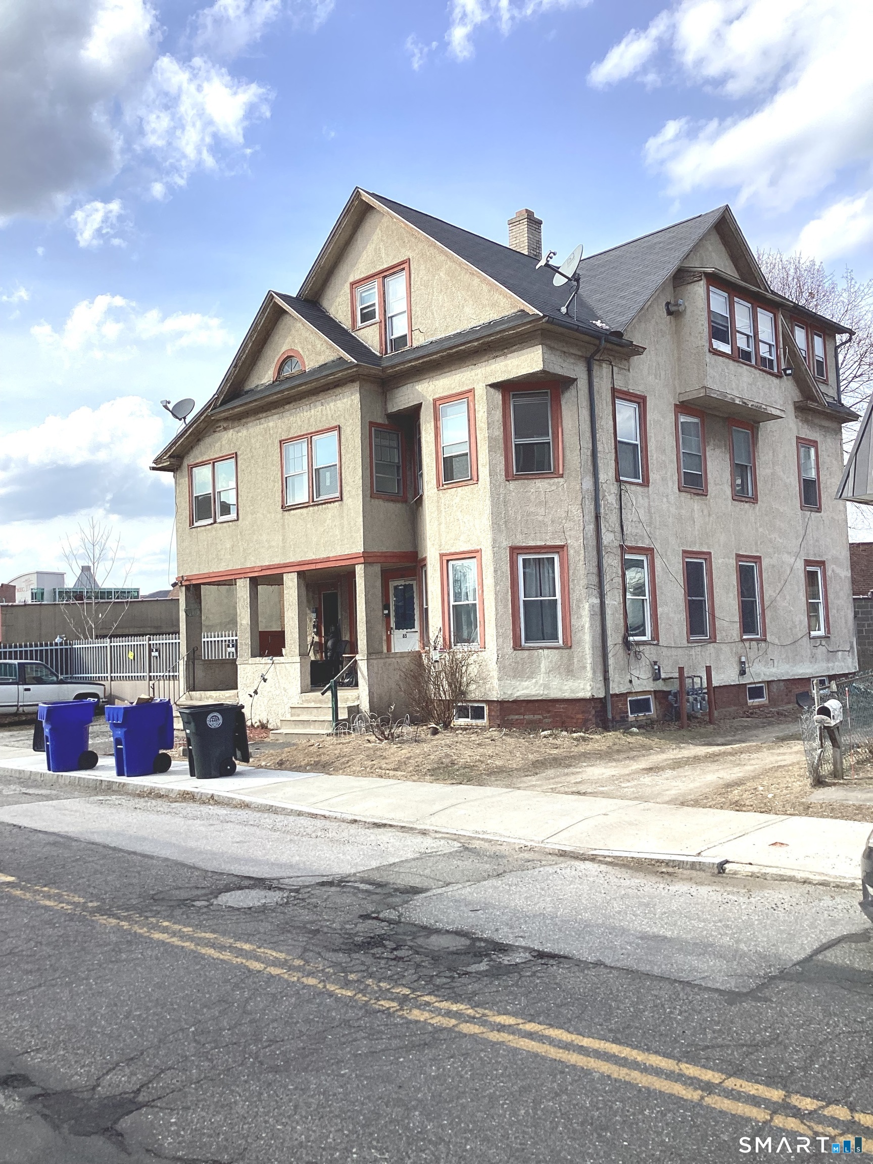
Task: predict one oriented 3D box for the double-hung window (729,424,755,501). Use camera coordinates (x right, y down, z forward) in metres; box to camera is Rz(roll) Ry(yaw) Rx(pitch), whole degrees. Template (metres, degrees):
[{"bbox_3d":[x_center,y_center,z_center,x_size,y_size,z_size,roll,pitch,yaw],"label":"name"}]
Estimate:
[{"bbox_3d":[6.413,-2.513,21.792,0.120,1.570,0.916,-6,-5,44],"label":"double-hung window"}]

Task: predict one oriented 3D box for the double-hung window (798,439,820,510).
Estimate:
[{"bbox_3d":[9.000,-2.583,25.185,0.100,1.662,0.956,-6,-5,44],"label":"double-hung window"}]

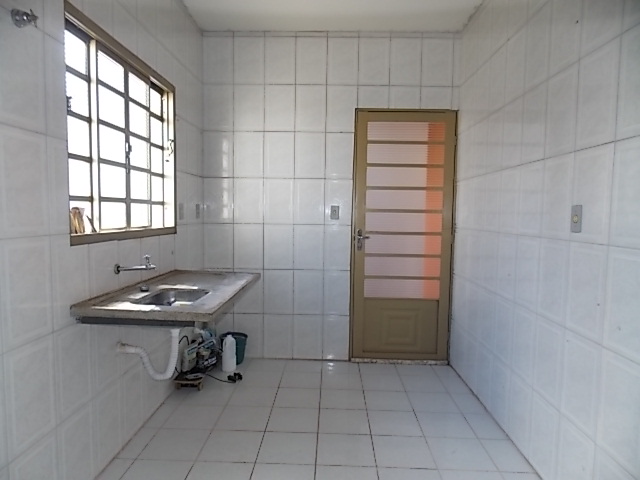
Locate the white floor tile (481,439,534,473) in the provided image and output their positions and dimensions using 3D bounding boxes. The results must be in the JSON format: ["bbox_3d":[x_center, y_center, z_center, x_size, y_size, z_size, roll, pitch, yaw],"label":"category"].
[{"bbox_3d":[0.987,1.148,2.267,0.179,0.010,0.305,1,4,2],"label":"white floor tile"}]

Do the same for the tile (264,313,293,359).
[{"bbox_3d":[-0.360,0.822,3.654,0.254,0.380,0.014,1,4,1],"label":"tile"}]

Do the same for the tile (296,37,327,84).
[{"bbox_3d":[-0.070,-1.498,3.562,0.261,0.391,0.010,1,4,1],"label":"tile"}]

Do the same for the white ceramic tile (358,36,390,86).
[{"bbox_3d":[0.452,-1.488,3.549,0.261,0.391,0.010,1,4,1],"label":"white ceramic tile"}]

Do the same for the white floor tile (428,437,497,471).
[{"bbox_3d":[0.752,1.152,2.293,0.305,0.010,0.305,1,4,2],"label":"white floor tile"}]

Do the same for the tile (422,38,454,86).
[{"bbox_3d":[0.969,-1.463,3.496,0.256,0.385,0.010,1,4,2],"label":"tile"}]

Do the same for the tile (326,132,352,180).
[{"bbox_3d":[0.170,-0.702,3.572,0.236,0.385,0.010,1,4,2],"label":"tile"}]

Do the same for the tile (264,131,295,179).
[{"bbox_3d":[-0.349,-0.727,3.654,0.264,0.394,0.010,1,4,2],"label":"tile"}]

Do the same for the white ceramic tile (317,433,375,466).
[{"bbox_3d":[0.138,1.133,2.291,0.302,0.010,0.306,1,4,2],"label":"white ceramic tile"}]

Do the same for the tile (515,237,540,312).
[{"bbox_3d":[1.096,0.171,2.256,0.010,0.379,0.254,1,4,1],"label":"tile"}]

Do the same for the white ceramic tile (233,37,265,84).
[{"bbox_3d":[-0.600,-1.517,3.610,0.264,0.394,0.010,1,4,2],"label":"white ceramic tile"}]

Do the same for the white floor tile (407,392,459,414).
[{"bbox_3d":[0.764,1.099,2.879,0.302,0.014,0.304,1,4,2],"label":"white floor tile"}]

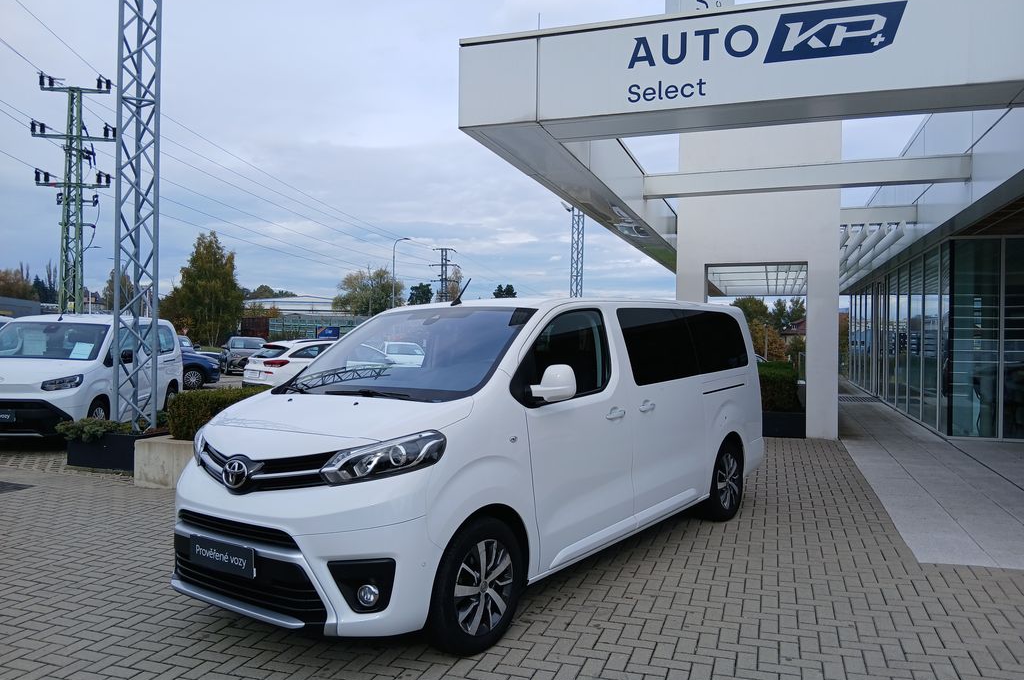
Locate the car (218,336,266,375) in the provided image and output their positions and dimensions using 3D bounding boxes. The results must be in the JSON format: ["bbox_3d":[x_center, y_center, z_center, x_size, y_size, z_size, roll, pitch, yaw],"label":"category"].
[{"bbox_3d":[-10.800,0.600,30.400,1.800,1.500,4.300,0,0,-30],"label":"car"}]

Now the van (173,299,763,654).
[{"bbox_3d":[0.105,0.600,5.700,1.980,1.900,4.980,0,1,37],"label":"van"}]

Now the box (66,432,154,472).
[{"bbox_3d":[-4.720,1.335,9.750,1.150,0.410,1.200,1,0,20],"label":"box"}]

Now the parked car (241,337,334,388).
[{"bbox_3d":[-4.500,0.770,19.100,1.800,1.480,4.500,1,1,38],"label":"parked car"}]

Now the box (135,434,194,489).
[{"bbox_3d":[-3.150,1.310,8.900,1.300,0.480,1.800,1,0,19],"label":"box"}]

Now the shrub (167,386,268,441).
[{"bbox_3d":[-2.850,0.865,9.200,1.150,0.480,2.200,1,0,19],"label":"shrub"}]

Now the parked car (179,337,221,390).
[{"bbox_3d":[-10.000,0.680,20.800,4.200,1.500,1.780,0,0,-32],"label":"parked car"}]

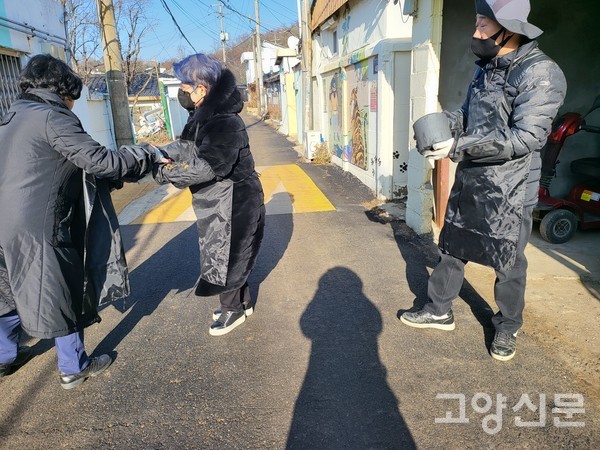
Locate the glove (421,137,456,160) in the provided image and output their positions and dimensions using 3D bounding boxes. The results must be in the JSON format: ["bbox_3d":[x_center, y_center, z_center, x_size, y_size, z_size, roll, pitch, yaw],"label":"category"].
[{"bbox_3d":[0.649,-0.354,1.950,0.150,0.100,0.100,-9,18,-20],"label":"glove"}]

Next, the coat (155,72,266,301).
[{"bbox_3d":[-0.510,-0.216,2.374,0.560,1.240,0.500,-8,18,-17],"label":"coat"}]

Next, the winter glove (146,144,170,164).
[{"bbox_3d":[-0.752,-0.376,2.220,0.140,0.100,0.100,-8,18,-18],"label":"winter glove"}]

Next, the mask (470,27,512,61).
[{"bbox_3d":[0.865,-0.818,1.880,0.125,0.145,0.145,-9,18,-20],"label":"mask"}]

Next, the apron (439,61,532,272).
[{"bbox_3d":[0.904,-0.267,2.090,0.290,0.980,0.450,-12,19,-28],"label":"apron"}]

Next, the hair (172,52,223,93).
[{"bbox_3d":[-0.537,-0.799,2.180,0.235,0.190,0.180,-7,18,-14],"label":"hair"}]

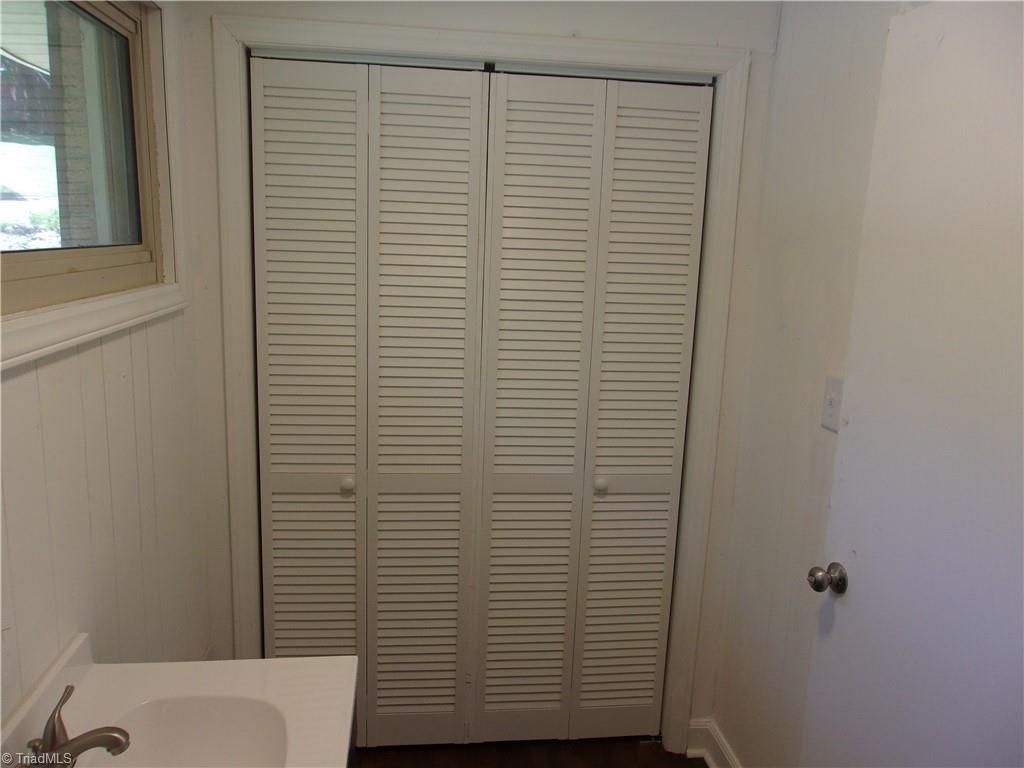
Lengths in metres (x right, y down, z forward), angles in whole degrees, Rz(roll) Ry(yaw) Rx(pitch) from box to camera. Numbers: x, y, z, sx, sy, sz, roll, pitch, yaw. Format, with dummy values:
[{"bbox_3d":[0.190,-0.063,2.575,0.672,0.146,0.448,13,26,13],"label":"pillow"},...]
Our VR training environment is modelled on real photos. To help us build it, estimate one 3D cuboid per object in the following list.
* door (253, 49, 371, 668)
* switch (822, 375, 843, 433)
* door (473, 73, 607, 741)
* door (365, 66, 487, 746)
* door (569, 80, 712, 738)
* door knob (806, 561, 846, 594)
[{"bbox_3d":[-0.548,0.136,2.225,0.288,1.950,0.035,1,11,-7],"label":"door"},{"bbox_3d":[0.728,0.044,1.811,0.012,0.119,0.073,1,11,-7],"label":"switch"},{"bbox_3d":[0.058,0.145,2.300,0.311,1.950,0.035,1,11,-7],"label":"door"},{"bbox_3d":[-0.251,0.141,2.262,0.305,1.950,0.035,1,11,-7],"label":"door"},{"bbox_3d":[0.360,0.150,2.337,0.291,1.950,0.035,1,11,-7],"label":"door"},{"bbox_3d":[0.662,0.412,1.692,0.066,0.066,0.066,1,11,-7],"label":"door knob"}]

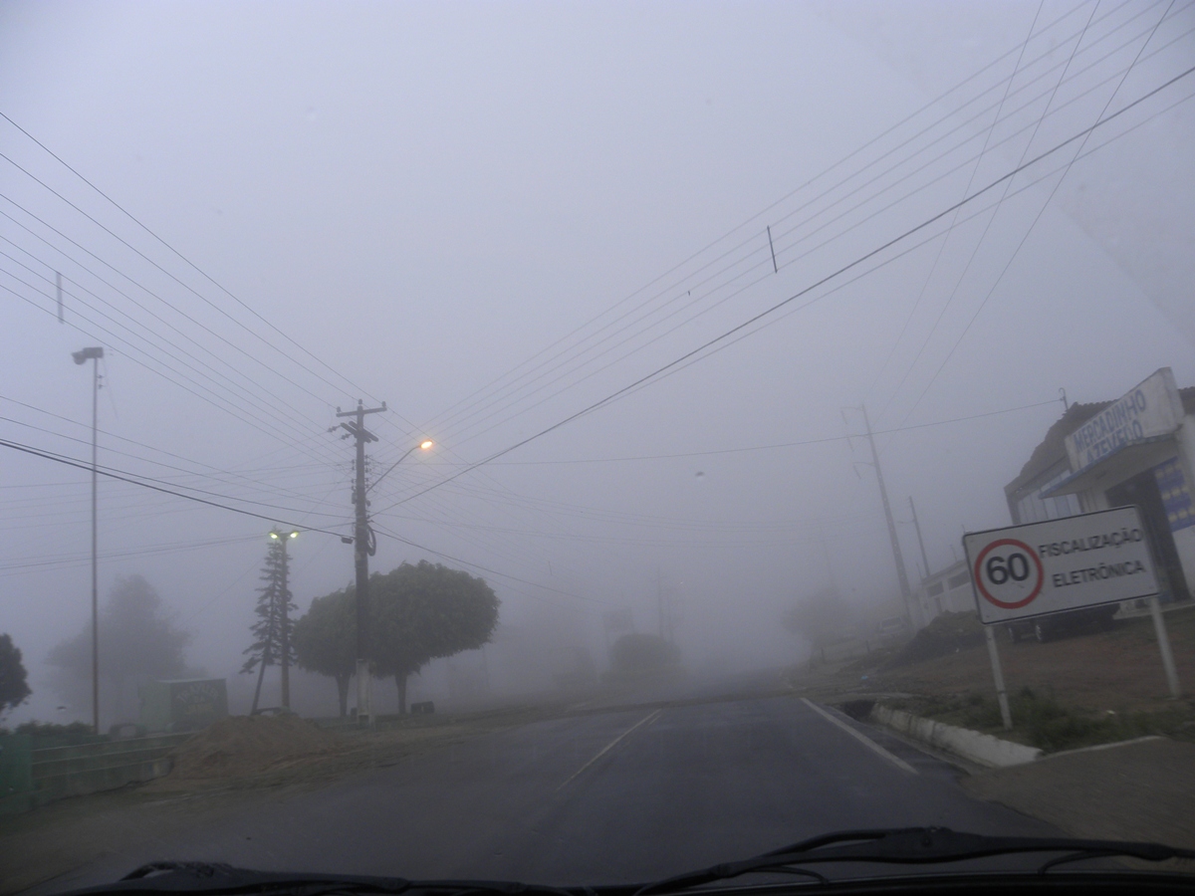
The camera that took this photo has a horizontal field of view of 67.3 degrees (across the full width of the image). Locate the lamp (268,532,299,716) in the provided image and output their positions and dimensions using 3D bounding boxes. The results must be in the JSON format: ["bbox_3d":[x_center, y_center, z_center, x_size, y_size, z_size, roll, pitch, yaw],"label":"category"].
[{"bbox_3d":[-12.007,6.617,34.543,1.250,7.010,0.400,-1,-15,-19],"label":"lamp"}]

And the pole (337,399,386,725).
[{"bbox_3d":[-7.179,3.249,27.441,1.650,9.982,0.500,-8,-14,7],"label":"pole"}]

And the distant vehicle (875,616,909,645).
[{"bbox_3d":[16.361,10.238,50.302,1.720,1.500,4.200,-9,-15,11],"label":"distant vehicle"}]

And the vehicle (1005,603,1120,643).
[{"bbox_3d":[11.821,4.270,23.180,1.600,1.450,3.850,-9,-15,9],"label":"vehicle"}]

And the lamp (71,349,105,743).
[{"bbox_3d":[-16.955,2.806,30.064,1.000,13.228,0.400,2,-17,-29],"label":"lamp"}]

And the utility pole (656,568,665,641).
[{"bbox_3d":[6.130,16.195,86.438,1.300,9.225,0.350,-8,-14,7],"label":"utility pole"}]

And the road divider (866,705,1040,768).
[{"bbox_3d":[3.941,3.305,10.677,0.250,0.230,7.000,-8,-14,7],"label":"road divider"}]

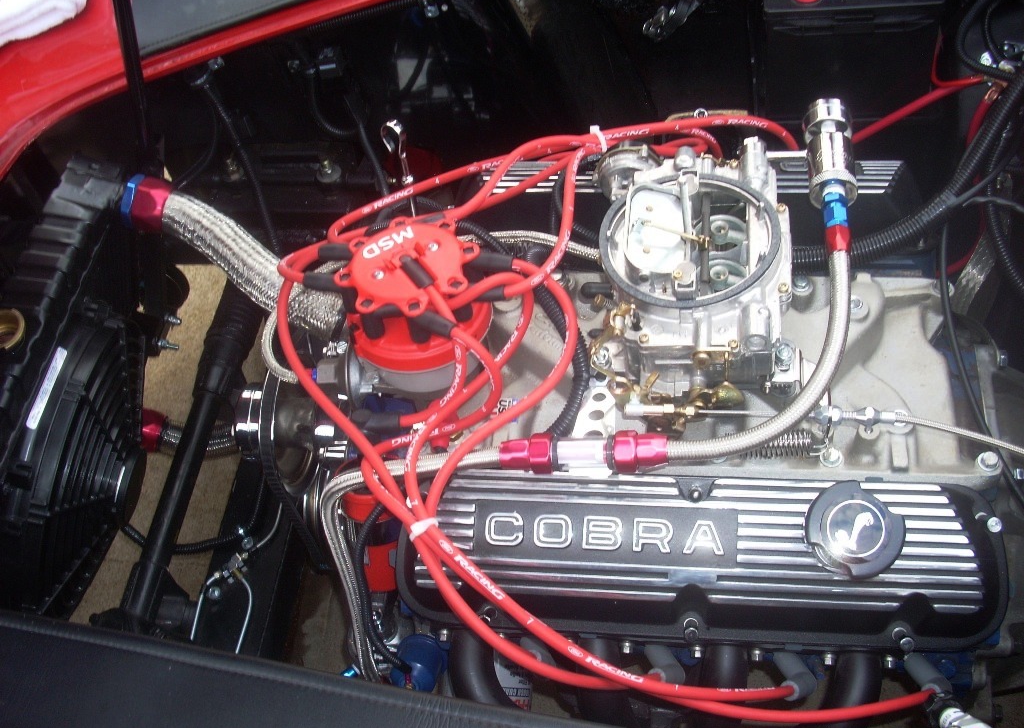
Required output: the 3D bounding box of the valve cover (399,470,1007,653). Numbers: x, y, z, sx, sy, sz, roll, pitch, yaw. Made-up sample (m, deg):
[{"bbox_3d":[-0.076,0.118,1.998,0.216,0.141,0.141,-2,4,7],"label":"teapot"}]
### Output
[{"bbox_3d":[0.142,0.150,0.876,0.497,0.080,0.145,1,79,10],"label":"valve cover"}]

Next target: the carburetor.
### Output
[{"bbox_3d":[0.144,-0.082,0.898,0.168,0.113,0.215,1,54,10],"label":"carburetor"}]

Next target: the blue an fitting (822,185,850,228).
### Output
[{"bbox_3d":[0.265,-0.128,0.893,0.021,0.021,0.036,1,54,10],"label":"blue an fitting"}]

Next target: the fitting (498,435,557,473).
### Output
[{"bbox_3d":[0.011,0.071,0.864,0.042,0.031,0.031,-2,53,15],"label":"fitting"}]

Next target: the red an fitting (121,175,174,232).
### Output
[{"bbox_3d":[-0.367,-0.162,1.105,0.041,0.054,0.056,9,55,0],"label":"red an fitting"}]

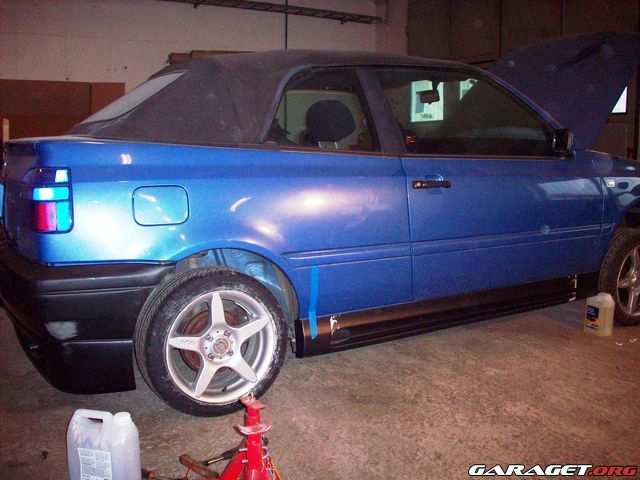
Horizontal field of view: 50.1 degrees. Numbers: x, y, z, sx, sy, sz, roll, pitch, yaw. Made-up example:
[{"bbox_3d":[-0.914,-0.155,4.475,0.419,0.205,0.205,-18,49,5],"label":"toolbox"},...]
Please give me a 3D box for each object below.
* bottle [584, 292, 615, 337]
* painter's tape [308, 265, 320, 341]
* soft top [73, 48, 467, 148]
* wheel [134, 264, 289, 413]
[{"bbox_3d":[1.470,0.388,3.598,0.080,0.218,0.125,-3,7,-17],"label":"bottle"},{"bbox_3d":[-0.019,0.250,2.700,0.045,0.295,0.020,-5,8,-29],"label":"painter's tape"},{"bbox_3d":[-0.355,-0.648,3.365,1.900,0.440,1.400,-5,8,-29],"label":"soft top"},{"bbox_3d":[-0.406,0.388,2.633,0.550,0.550,0.200,-5,8,-29],"label":"wheel"}]

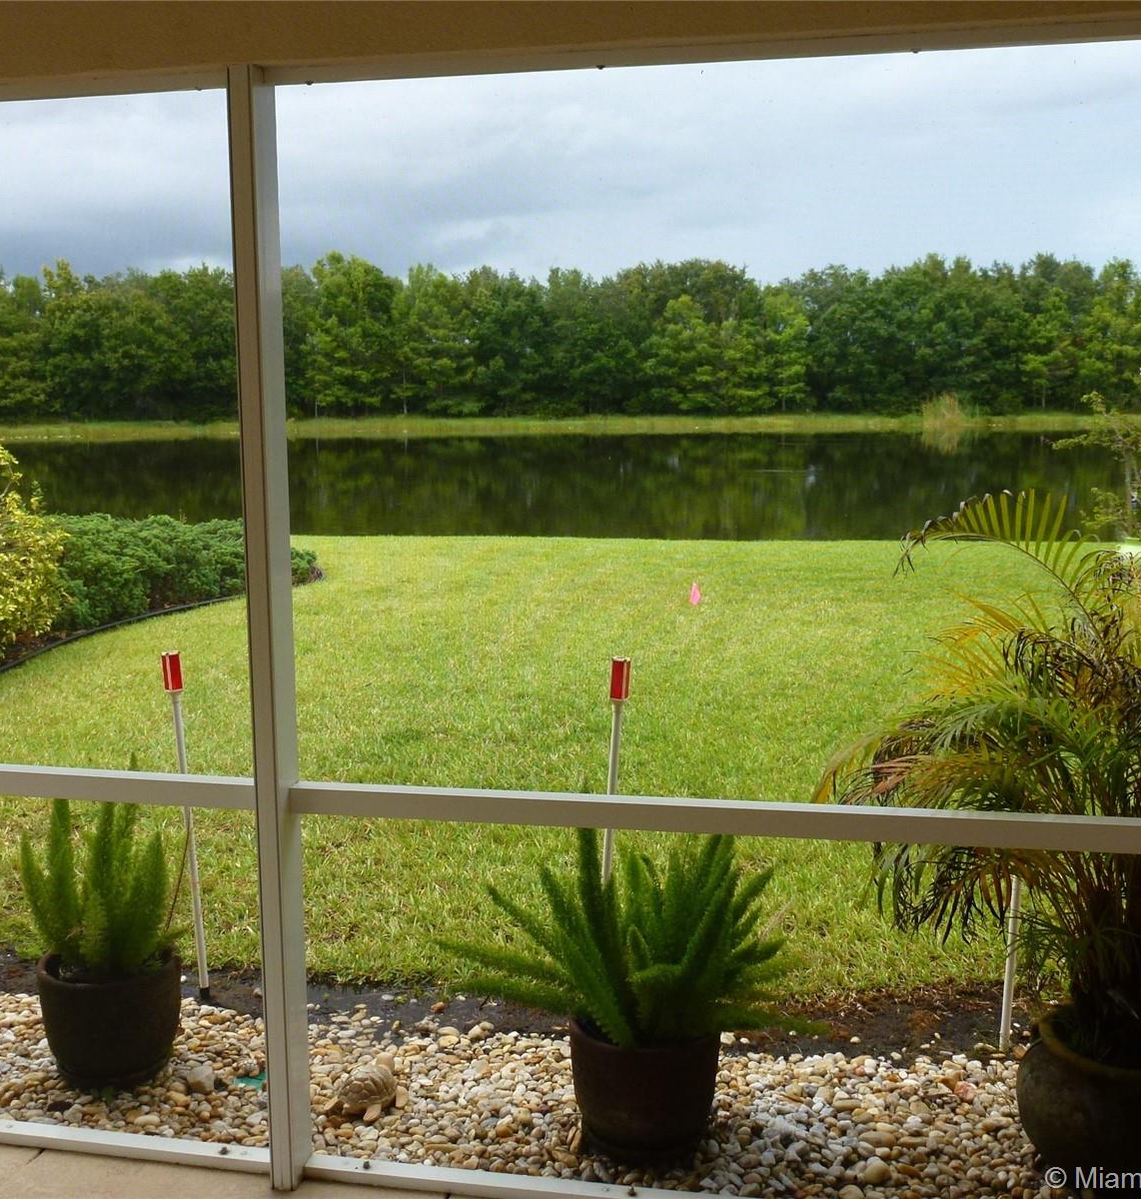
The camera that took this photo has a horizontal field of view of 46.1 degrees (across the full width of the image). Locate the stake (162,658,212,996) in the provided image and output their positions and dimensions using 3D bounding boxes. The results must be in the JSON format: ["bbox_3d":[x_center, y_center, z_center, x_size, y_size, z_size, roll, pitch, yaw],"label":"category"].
[{"bbox_3d":[-1.088,0.658,3.823,0.055,1.031,0.055,-3,8,0],"label":"stake"}]

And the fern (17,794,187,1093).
[{"bbox_3d":[-1.230,0.822,3.511,0.423,0.798,0.400,0,8,0],"label":"fern"}]

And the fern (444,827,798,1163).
[{"bbox_3d":[0.126,0.867,3.145,0.837,0.789,0.680,0,8,0],"label":"fern"}]

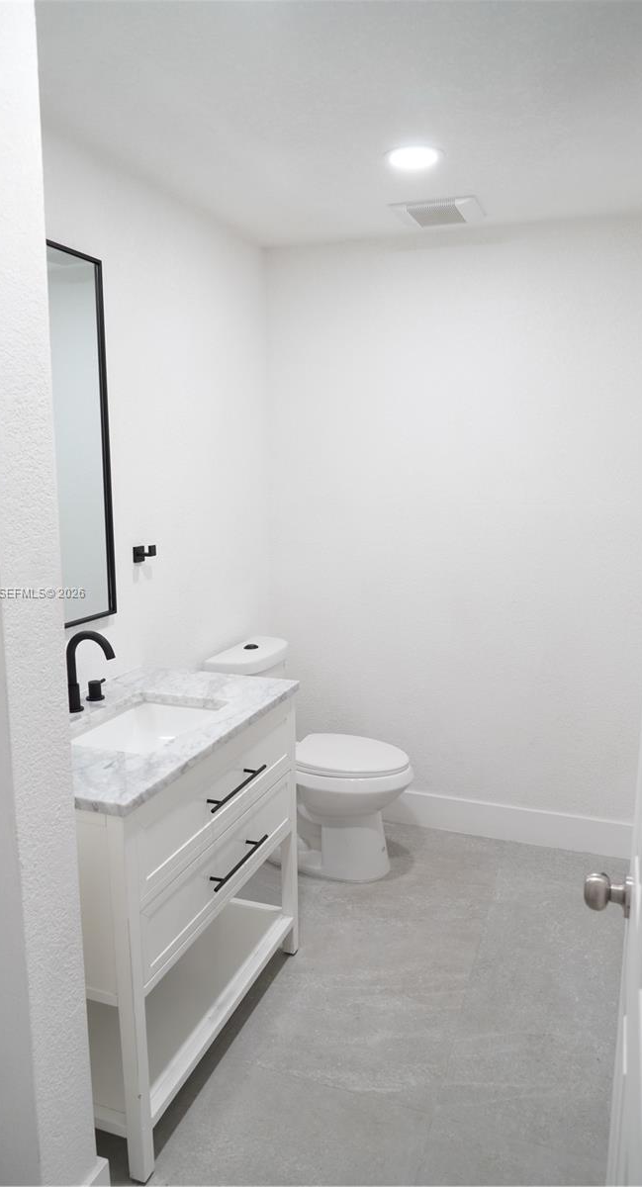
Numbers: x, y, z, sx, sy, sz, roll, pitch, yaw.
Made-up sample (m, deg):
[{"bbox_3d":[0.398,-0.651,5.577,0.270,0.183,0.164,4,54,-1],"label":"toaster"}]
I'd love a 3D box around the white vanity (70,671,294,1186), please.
[{"bbox_3d":[-0.480,0.776,2.160,0.546,0.909,0.920,3,11,20],"label":"white vanity"}]

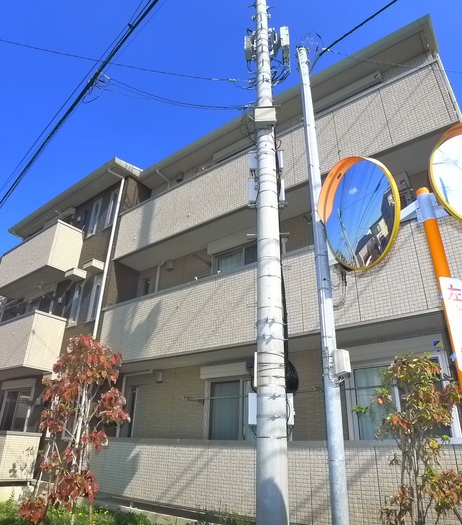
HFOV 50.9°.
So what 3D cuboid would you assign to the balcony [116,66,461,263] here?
[{"bbox_3d":[0.584,-1.454,10.043,7.934,1.258,1.129,-17,-29,36],"label":"balcony"}]

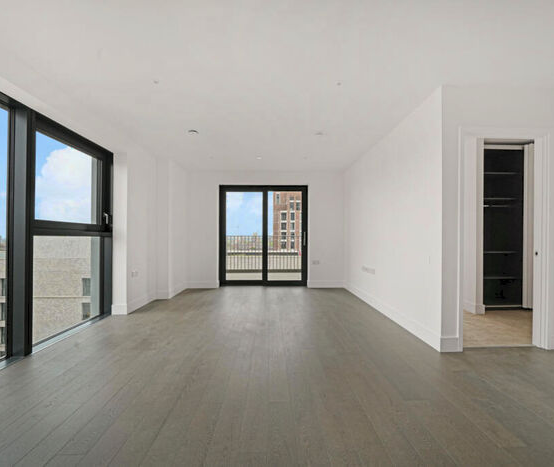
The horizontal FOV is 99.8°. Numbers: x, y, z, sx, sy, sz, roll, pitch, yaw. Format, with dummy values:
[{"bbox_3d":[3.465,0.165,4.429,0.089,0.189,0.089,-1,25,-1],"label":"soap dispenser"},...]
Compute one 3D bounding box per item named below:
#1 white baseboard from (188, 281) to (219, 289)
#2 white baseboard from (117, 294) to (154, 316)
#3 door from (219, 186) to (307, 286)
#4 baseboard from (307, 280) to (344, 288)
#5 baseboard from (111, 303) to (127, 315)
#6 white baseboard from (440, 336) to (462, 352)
[{"bbox_3d":[-1.544,1.099,4.945,0.659,0.148,0.020,0,0,-2],"label":"white baseboard"},{"bbox_3d":[-2.101,1.071,3.640,0.020,0.146,0.784,0,0,-2],"label":"white baseboard"},{"bbox_3d":[-0.280,0.061,5.032,1.874,2.171,0.101,0,0,-2],"label":"door"},{"bbox_3d":[1.060,1.087,5.019,0.795,0.148,0.020,0,0,-2],"label":"baseboard"},{"bbox_3d":[-2.188,1.062,3.256,0.216,0.144,0.020,0,0,-2],"label":"baseboard"},{"bbox_3d":[1.621,1.043,2.192,0.182,0.144,0.020,0,0,-2],"label":"white baseboard"}]

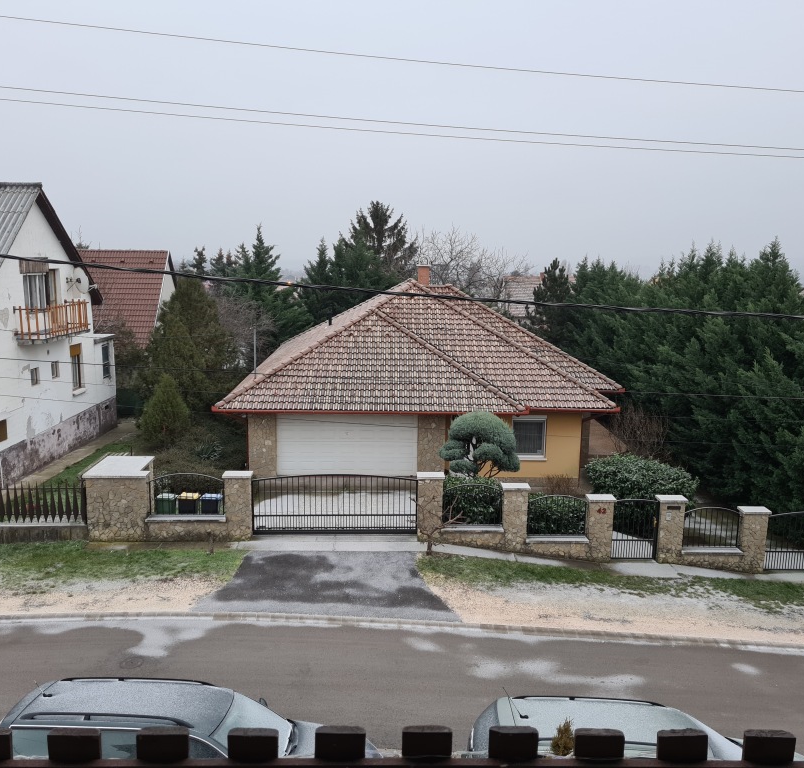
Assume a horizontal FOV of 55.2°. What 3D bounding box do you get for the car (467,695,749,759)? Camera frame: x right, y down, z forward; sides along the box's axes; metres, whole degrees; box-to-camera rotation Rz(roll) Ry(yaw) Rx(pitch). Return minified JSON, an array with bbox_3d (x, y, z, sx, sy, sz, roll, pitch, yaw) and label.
[{"bbox_3d":[2.721,4.559,8.754,4.500,1.600,1.800,3,6,1],"label":"car"}]

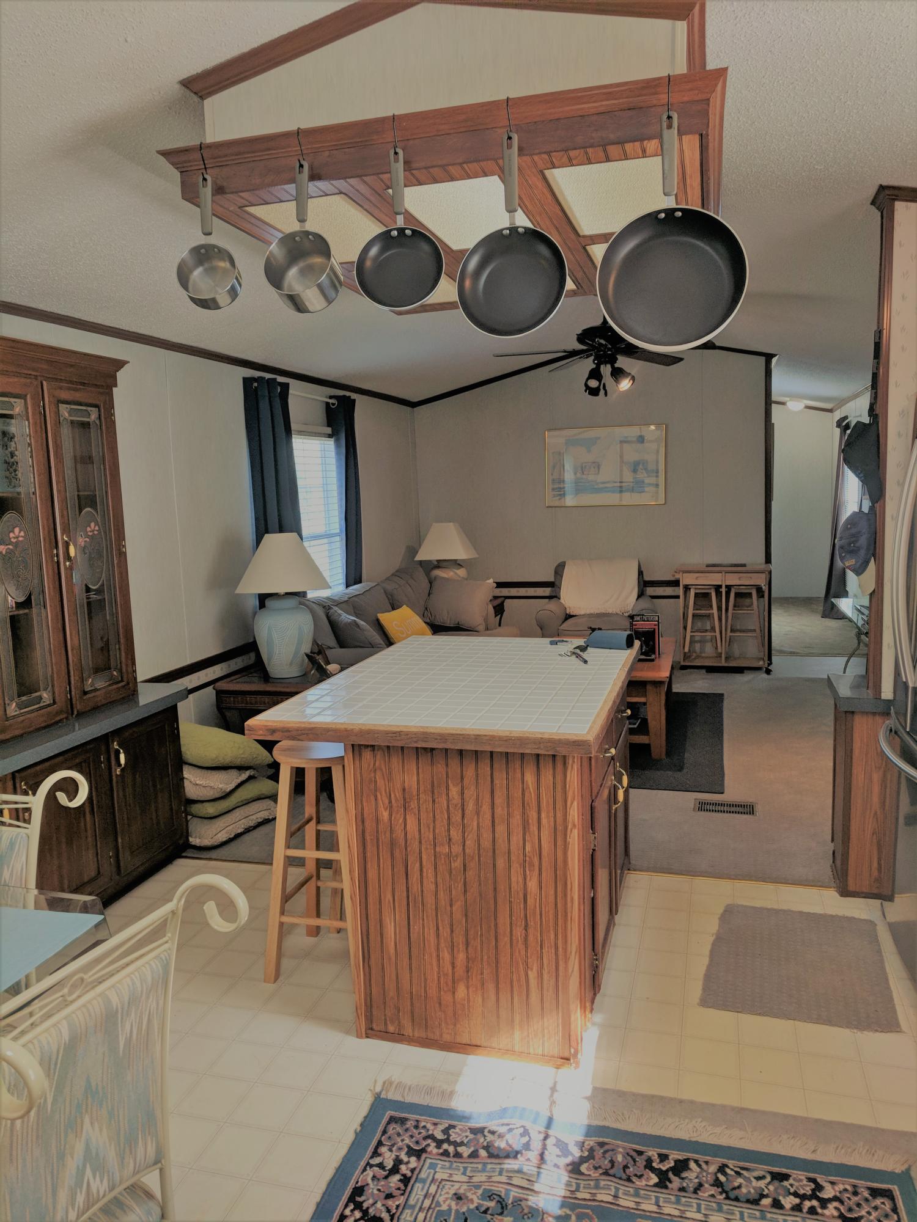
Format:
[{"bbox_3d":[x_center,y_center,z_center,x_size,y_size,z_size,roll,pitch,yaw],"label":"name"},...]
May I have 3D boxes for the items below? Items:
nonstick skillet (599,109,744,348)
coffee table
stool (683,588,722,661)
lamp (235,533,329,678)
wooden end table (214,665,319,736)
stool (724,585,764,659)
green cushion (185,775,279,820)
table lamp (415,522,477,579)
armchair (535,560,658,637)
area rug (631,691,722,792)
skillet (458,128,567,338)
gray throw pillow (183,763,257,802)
[{"bbox_3d":[0.448,-0.792,1.935,0.308,0.481,0.116,-1,-5,12],"label":"nonstick skillet"},{"bbox_3d":[0.914,0.509,5.764,0.830,0.470,1.260,0,8,15],"label":"coffee table"},{"bbox_3d":[2.001,0.064,7.487,0.300,0.540,0.300,1,8,16],"label":"stool"},{"bbox_3d":[-0.934,-0.033,4.844,0.504,0.744,0.504,1,8,16],"label":"lamp"},{"bbox_3d":[-0.814,0.630,4.918,0.690,0.575,0.630,0,8,15],"label":"wooden end table"},{"bbox_3d":[2.306,0.068,7.401,0.300,0.540,0.300,1,8,16],"label":"stool"},{"bbox_3d":[-1.151,0.853,4.300,0.460,0.125,0.460,3,9,30],"label":"green cushion"},{"bbox_3d":[-0.096,-0.420,7.730,0.420,0.660,0.420,0,8,15],"label":"table lamp"},{"bbox_3d":[1.121,0.069,7.297,0.920,0.910,0.930,0,8,13],"label":"armchair"},{"bbox_3d":[0.930,0.736,5.770,1.430,0.012,2.170,1,8,16],"label":"area rug"},{"bbox_3d":[0.121,-0.840,2.073,0.253,0.450,0.094,0,-2,13],"label":"skillet"},{"bbox_3d":[-1.154,0.747,4.213,0.430,0.140,0.430,3,9,28],"label":"gray throw pillow"}]

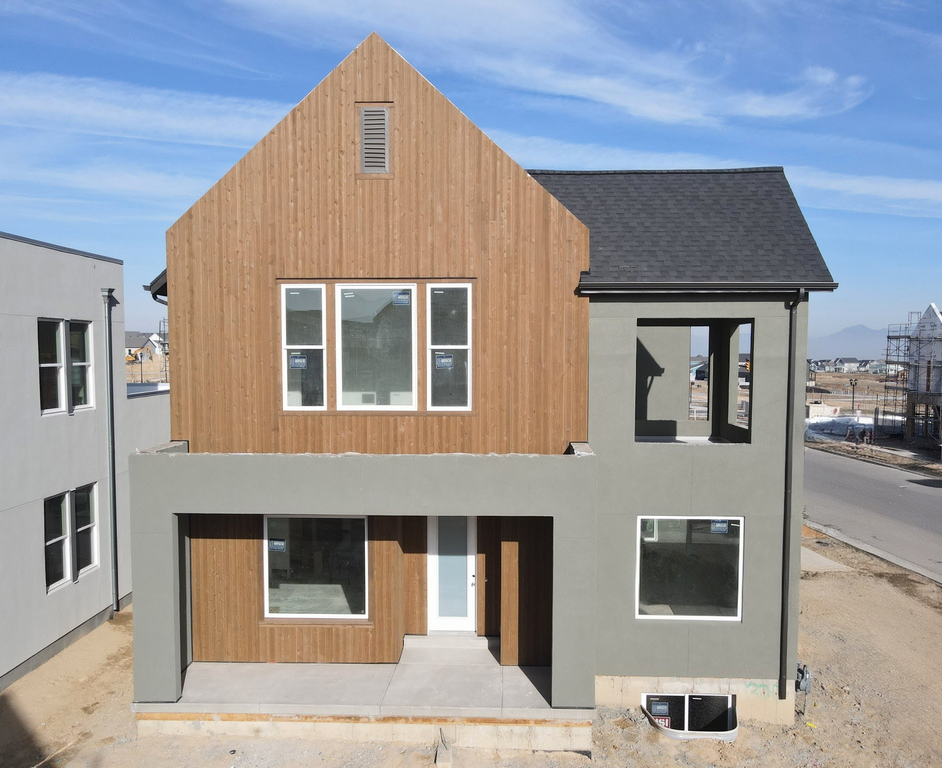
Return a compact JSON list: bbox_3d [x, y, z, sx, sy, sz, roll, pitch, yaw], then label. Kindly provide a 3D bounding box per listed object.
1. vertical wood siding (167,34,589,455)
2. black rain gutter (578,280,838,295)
[{"bbox_3d":[-1.625,-2.256,12.136,7.211,7.242,0.286,0,3,2],"label":"vertical wood siding"},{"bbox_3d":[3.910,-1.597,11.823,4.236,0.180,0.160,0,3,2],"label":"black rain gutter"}]

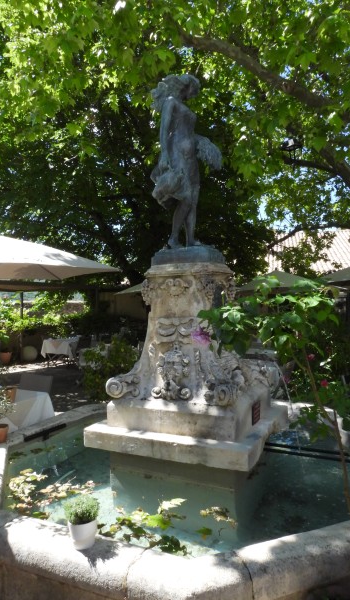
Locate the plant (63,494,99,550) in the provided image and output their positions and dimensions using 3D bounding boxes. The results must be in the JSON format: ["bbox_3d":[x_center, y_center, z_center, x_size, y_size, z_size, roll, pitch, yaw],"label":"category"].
[{"bbox_3d":[-0.386,0.933,1.749,0.155,0.200,0.155,-2,-1,0],"label":"plant"}]

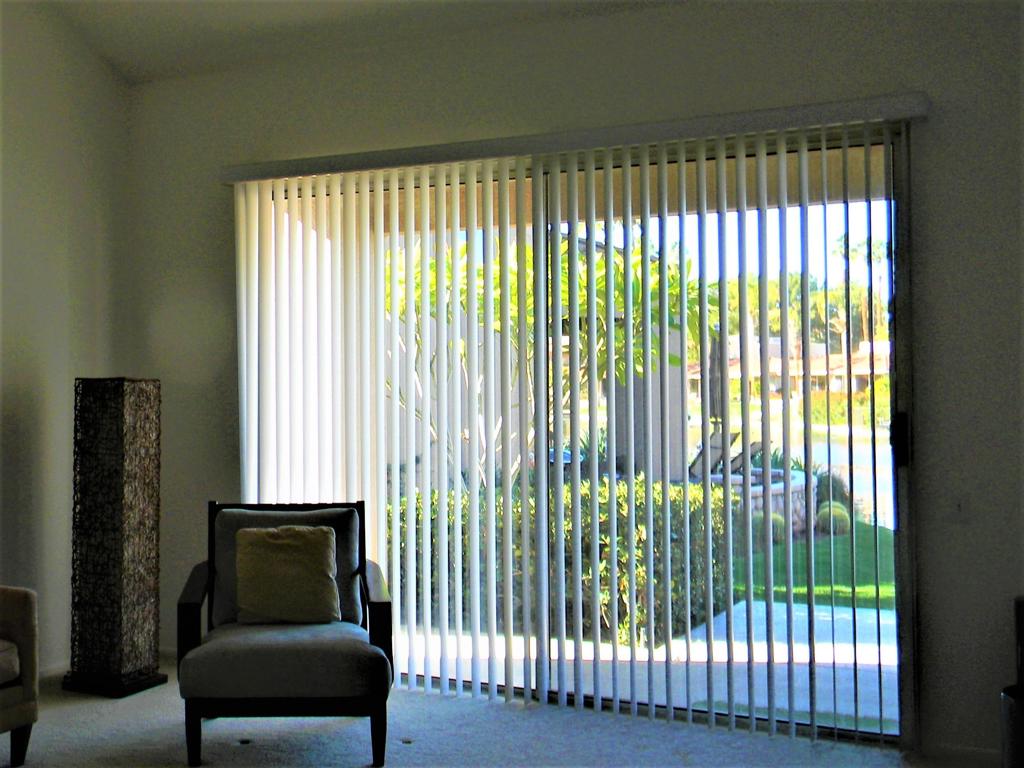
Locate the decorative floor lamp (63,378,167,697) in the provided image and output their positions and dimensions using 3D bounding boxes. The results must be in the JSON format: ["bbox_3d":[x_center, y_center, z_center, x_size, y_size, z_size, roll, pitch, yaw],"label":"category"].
[{"bbox_3d":[-1.821,0.683,3.834,0.300,1.404,0.300,0,-2,18],"label":"decorative floor lamp"}]

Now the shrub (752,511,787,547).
[{"bbox_3d":[2.627,1.474,8.450,0.360,0.360,0.370,0,-2,17],"label":"shrub"}]

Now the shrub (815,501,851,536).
[{"bbox_3d":[3.482,1.461,9.000,0.380,0.380,0.400,-1,-2,21],"label":"shrub"}]

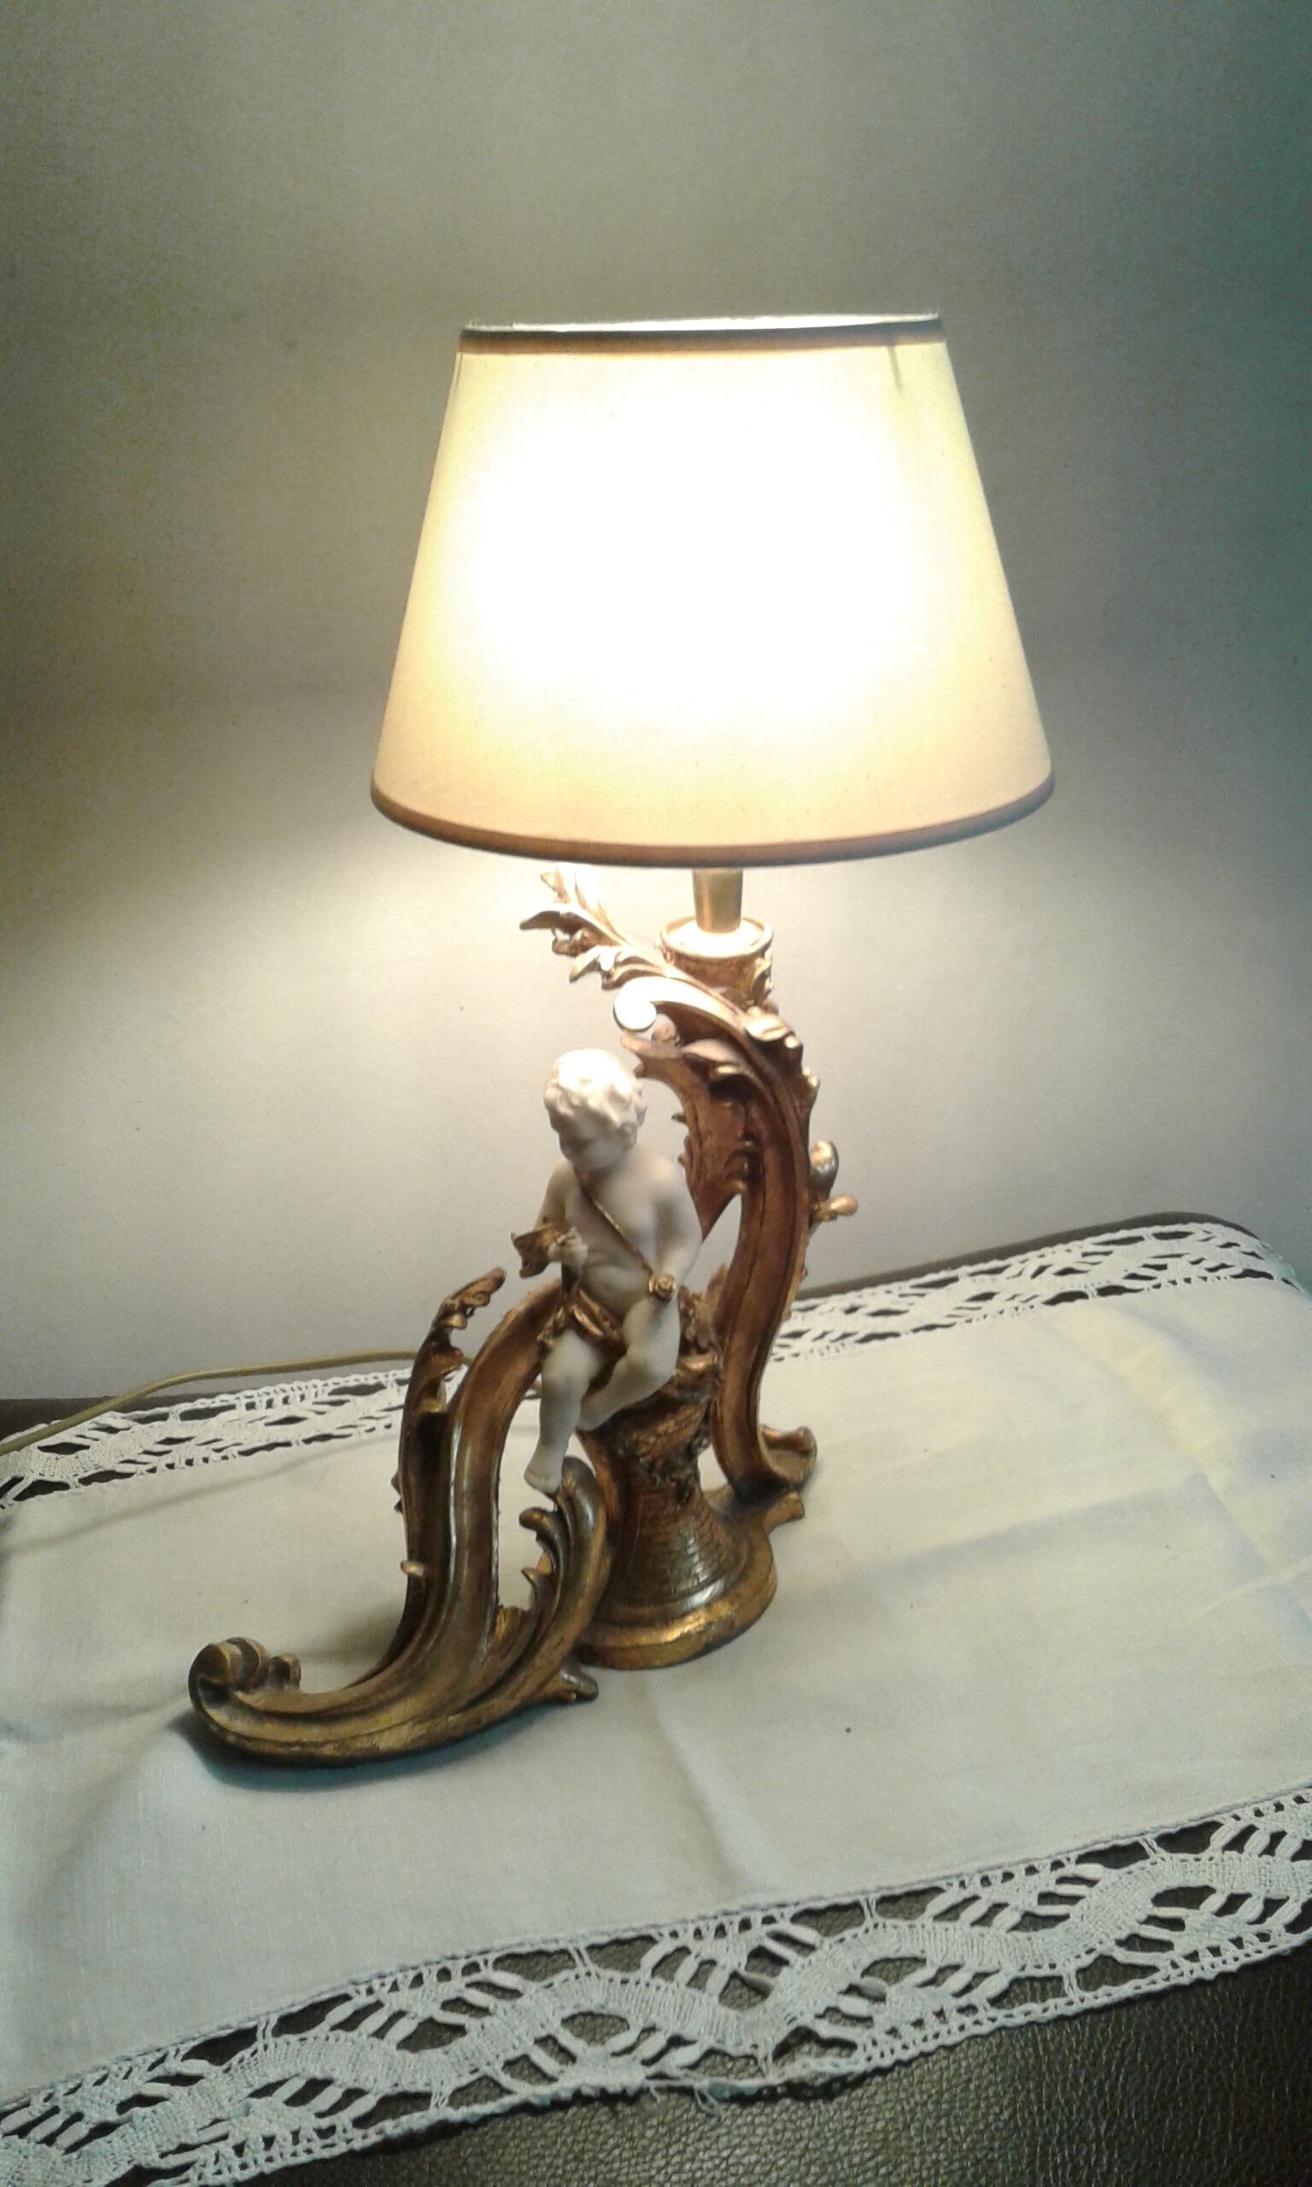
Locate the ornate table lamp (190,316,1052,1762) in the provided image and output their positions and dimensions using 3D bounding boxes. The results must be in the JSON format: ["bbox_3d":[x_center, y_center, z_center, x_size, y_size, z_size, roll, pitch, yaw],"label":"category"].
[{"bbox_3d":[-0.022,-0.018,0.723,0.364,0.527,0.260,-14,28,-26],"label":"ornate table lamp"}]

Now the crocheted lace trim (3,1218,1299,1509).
[{"bbox_3d":[0.014,0.138,1.010,0.738,0.019,0.060,-8,25,-15],"label":"crocheted lace trim"}]

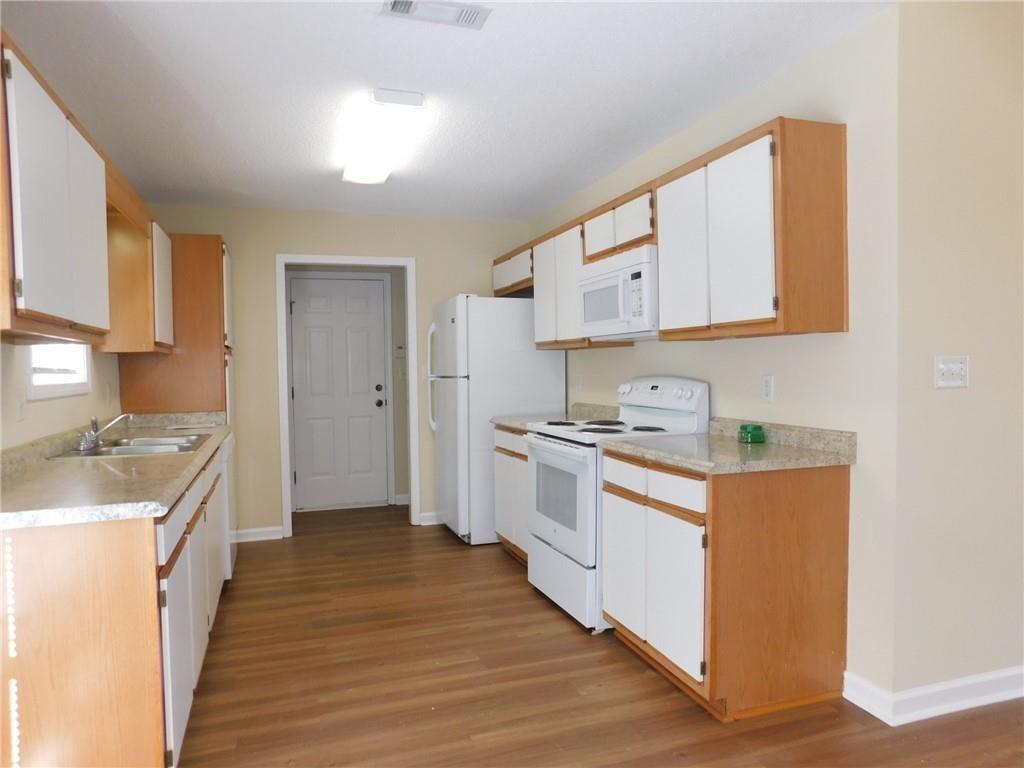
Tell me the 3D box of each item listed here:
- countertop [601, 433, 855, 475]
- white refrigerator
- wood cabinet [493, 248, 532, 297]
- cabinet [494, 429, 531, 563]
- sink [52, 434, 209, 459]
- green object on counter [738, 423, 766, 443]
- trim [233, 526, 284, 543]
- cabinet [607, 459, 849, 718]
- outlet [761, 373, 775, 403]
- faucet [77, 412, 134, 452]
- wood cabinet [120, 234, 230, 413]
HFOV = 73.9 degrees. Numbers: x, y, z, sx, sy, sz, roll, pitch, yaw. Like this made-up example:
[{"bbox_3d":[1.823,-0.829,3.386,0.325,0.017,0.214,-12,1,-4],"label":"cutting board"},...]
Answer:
[{"bbox_3d":[0.824,0.276,2.789,0.630,0.048,0.825,-1,2,-19],"label":"countertop"},{"bbox_3d":[-0.123,0.264,5.102,0.851,1.728,0.743,-1,1,-19],"label":"white refrigerator"},{"bbox_3d":[0.151,-0.850,5.164,0.315,0.307,0.900,-1,2,-19],"label":"wood cabinet"},{"bbox_3d":[0.307,0.705,4.352,0.619,0.867,0.891,-1,1,-19],"label":"cabinet"},{"bbox_3d":[-1.714,0.365,3.147,0.540,0.180,0.810,-1,2,-19],"label":"sink"},{"bbox_3d":[1.028,0.208,2.922,0.106,0.076,0.106,-1,2,-19],"label":"green object on counter"},{"bbox_3d":[-1.861,1.115,5.013,0.344,0.087,0.016,-1,1,-19],"label":"trim"},{"bbox_3d":[0.834,0.731,2.813,0.617,0.870,0.807,-1,2,-19],"label":"cabinet"},{"bbox_3d":[1.096,0.019,2.930,0.008,0.111,0.074,-1,1,-19],"label":"outlet"},{"bbox_3d":[-1.878,0.216,3.173,0.203,0.155,0.238,-1,1,-19],"label":"faucet"},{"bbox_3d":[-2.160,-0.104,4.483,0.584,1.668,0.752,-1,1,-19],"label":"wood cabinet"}]

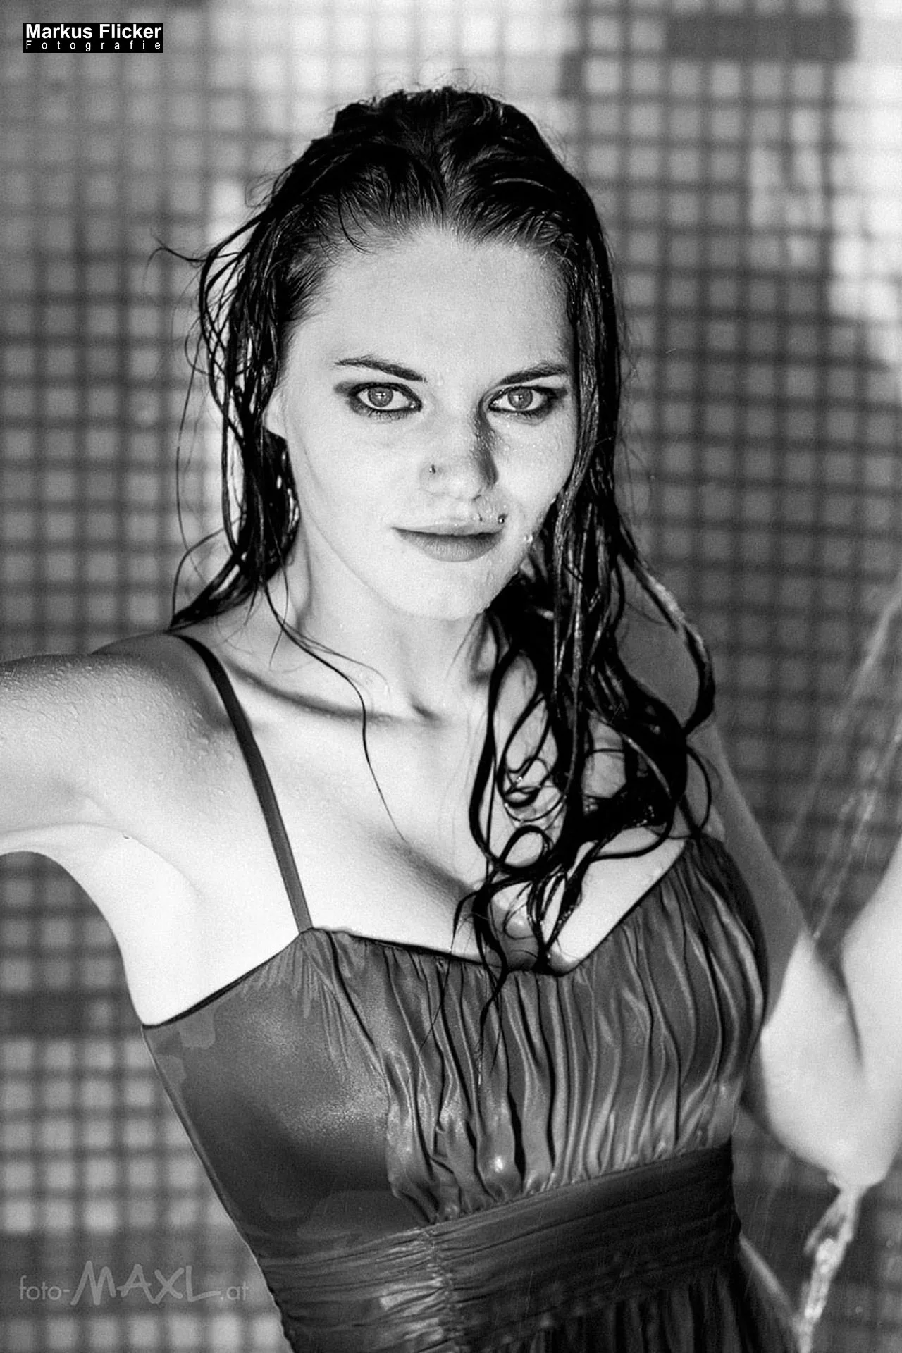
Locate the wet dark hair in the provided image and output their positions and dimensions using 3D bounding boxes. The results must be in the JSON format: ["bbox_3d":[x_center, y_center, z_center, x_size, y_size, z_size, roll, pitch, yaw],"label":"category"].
[{"bbox_3d":[-0.004,-0.074,1.765,0.245,0.405,0.220,-2,9,-15],"label":"wet dark hair"}]

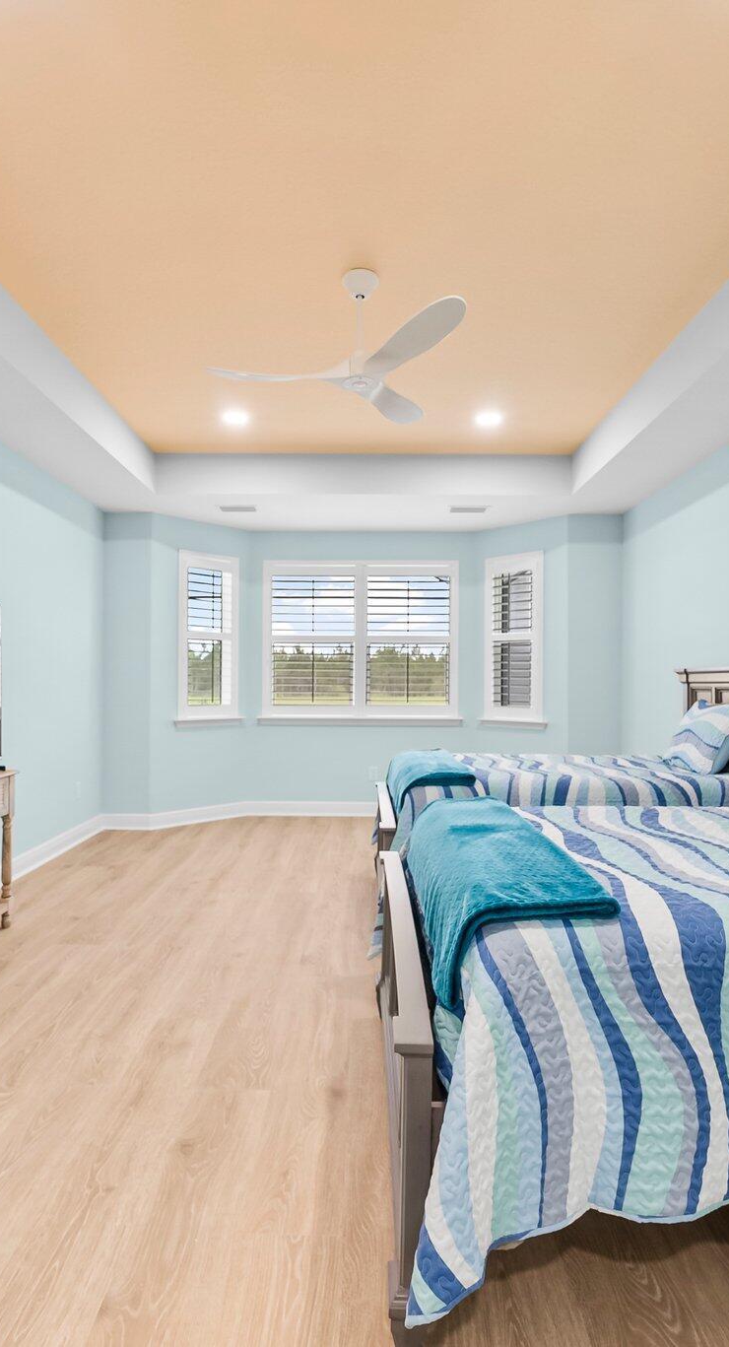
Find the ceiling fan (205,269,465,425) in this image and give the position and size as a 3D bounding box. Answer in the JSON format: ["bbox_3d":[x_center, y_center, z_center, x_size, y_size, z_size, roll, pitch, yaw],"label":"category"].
[{"bbox_3d":[-0.107,-1.492,2.932,1.140,0.498,1.220,0,-1,0],"label":"ceiling fan"}]

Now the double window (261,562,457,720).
[{"bbox_3d":[-0.036,-0.296,6.358,1.865,1.533,0.120,0,-1,0],"label":"double window"}]

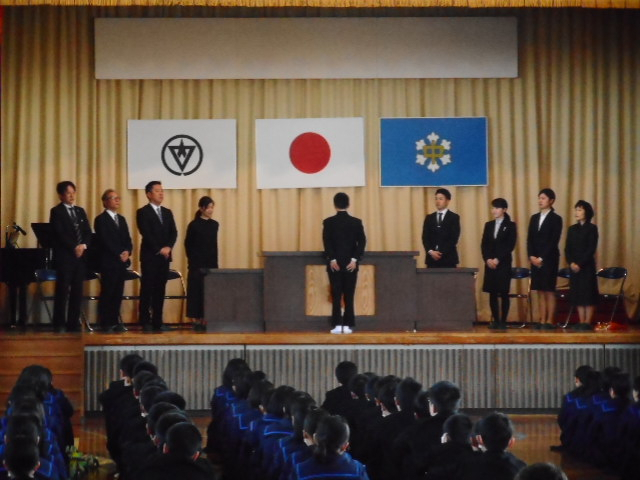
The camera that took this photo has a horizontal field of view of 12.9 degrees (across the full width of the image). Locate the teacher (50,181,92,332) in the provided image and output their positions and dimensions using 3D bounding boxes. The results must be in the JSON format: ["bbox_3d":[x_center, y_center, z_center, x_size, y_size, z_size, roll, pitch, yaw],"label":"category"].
[{"bbox_3d":[-2.949,0.200,33.500,0.480,1.792,0.340,0,0,-30],"label":"teacher"}]

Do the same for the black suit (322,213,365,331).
[{"bbox_3d":[0.287,0.345,33.100,0.500,1.369,0.280,0,0,0],"label":"black suit"}]

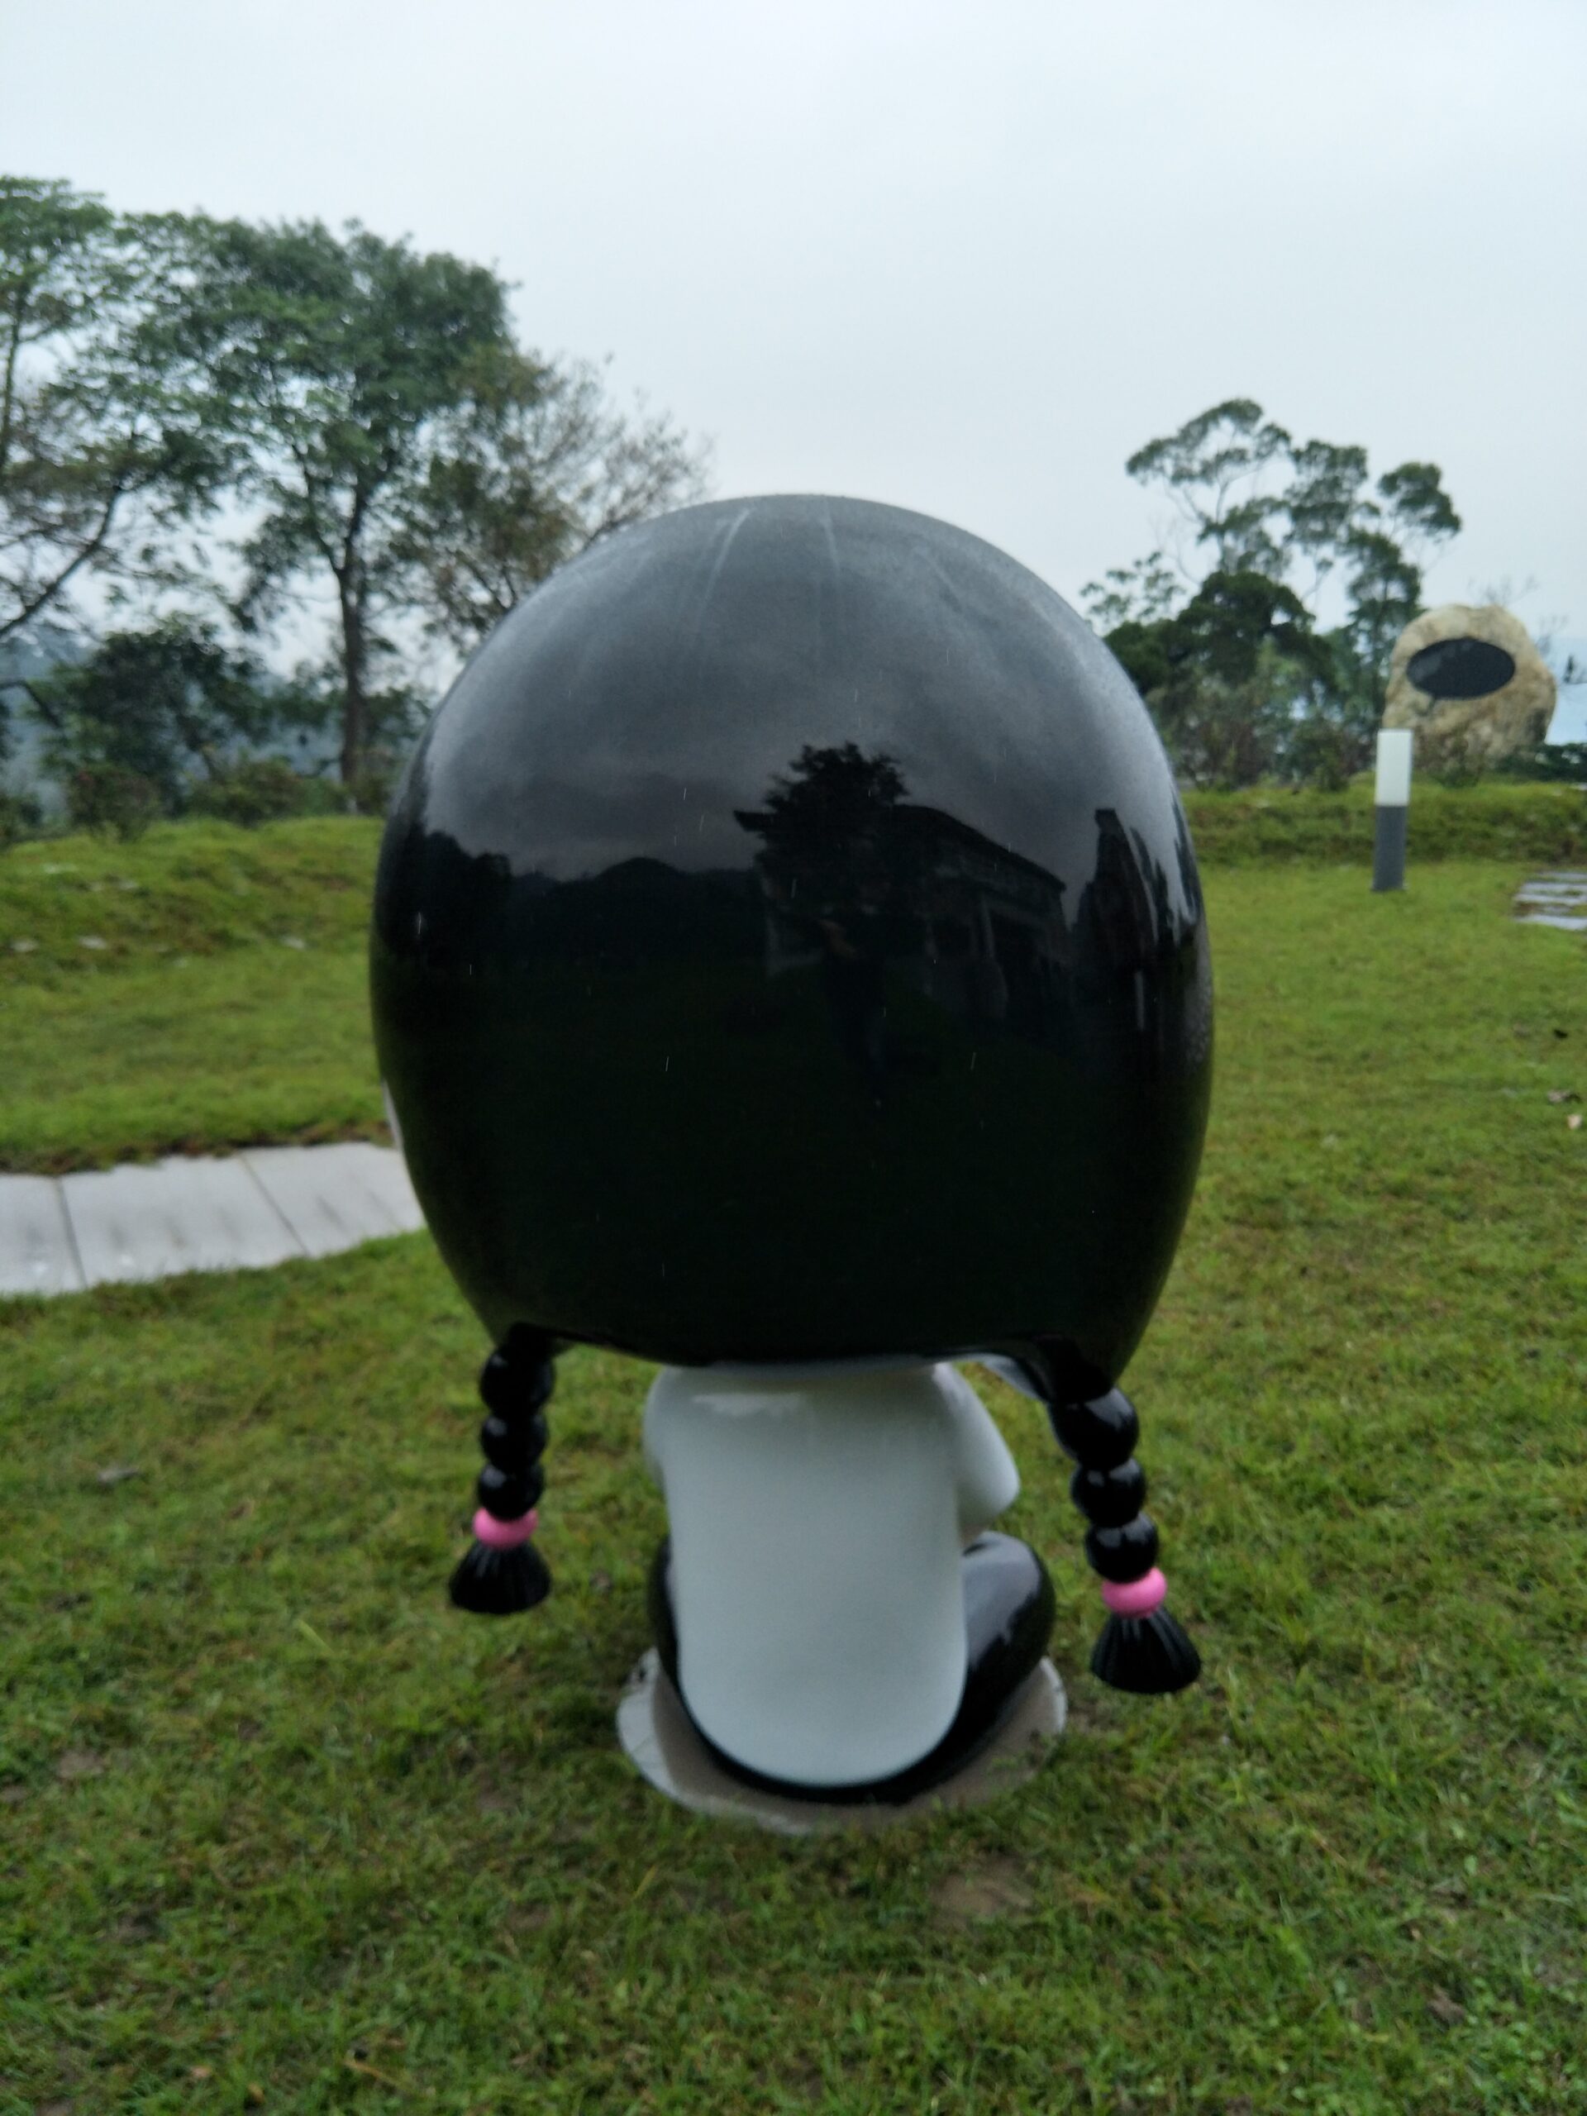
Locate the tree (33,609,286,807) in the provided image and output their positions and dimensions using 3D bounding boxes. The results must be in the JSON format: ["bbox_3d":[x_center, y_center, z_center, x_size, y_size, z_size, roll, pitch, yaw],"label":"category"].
[{"bbox_3d":[-5.849,-3.171,13.500,2.331,1.800,2.200,-3,16,0],"label":"tree"}]

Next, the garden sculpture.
[{"bbox_3d":[0.016,0.143,1.786,0.937,1.538,0.956,1,17,15],"label":"garden sculpture"}]

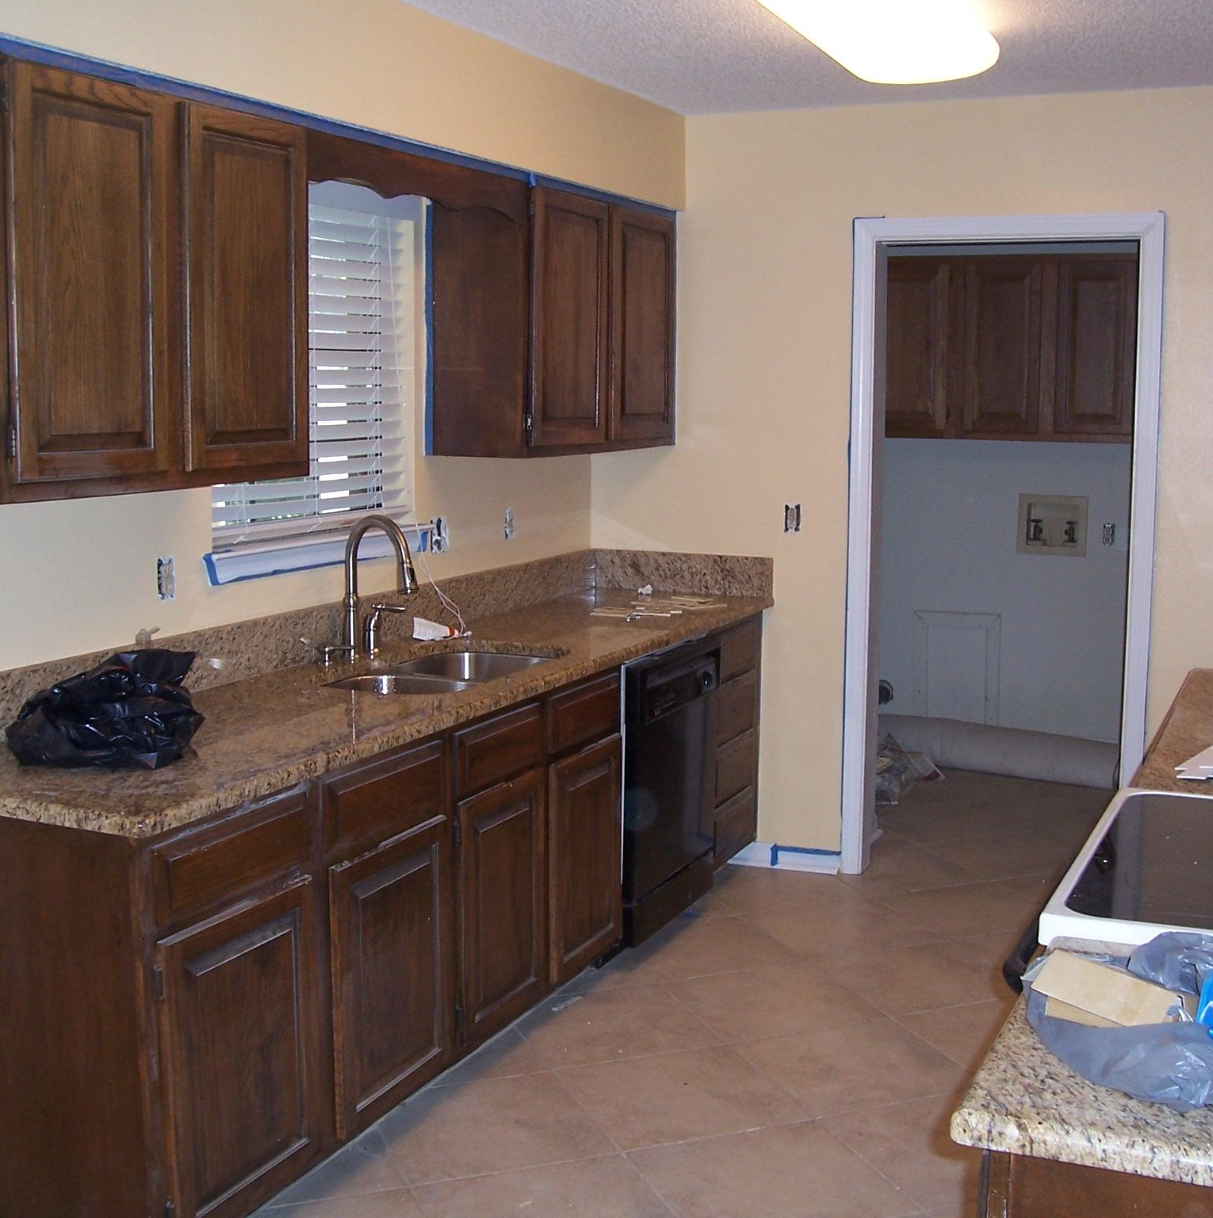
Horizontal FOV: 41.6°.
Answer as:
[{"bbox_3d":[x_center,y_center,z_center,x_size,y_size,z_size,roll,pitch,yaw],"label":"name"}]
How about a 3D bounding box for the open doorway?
[{"bbox_3d":[1.219,-0.153,4.925,0.941,2.096,0.138,4,8,25],"label":"open doorway"}]

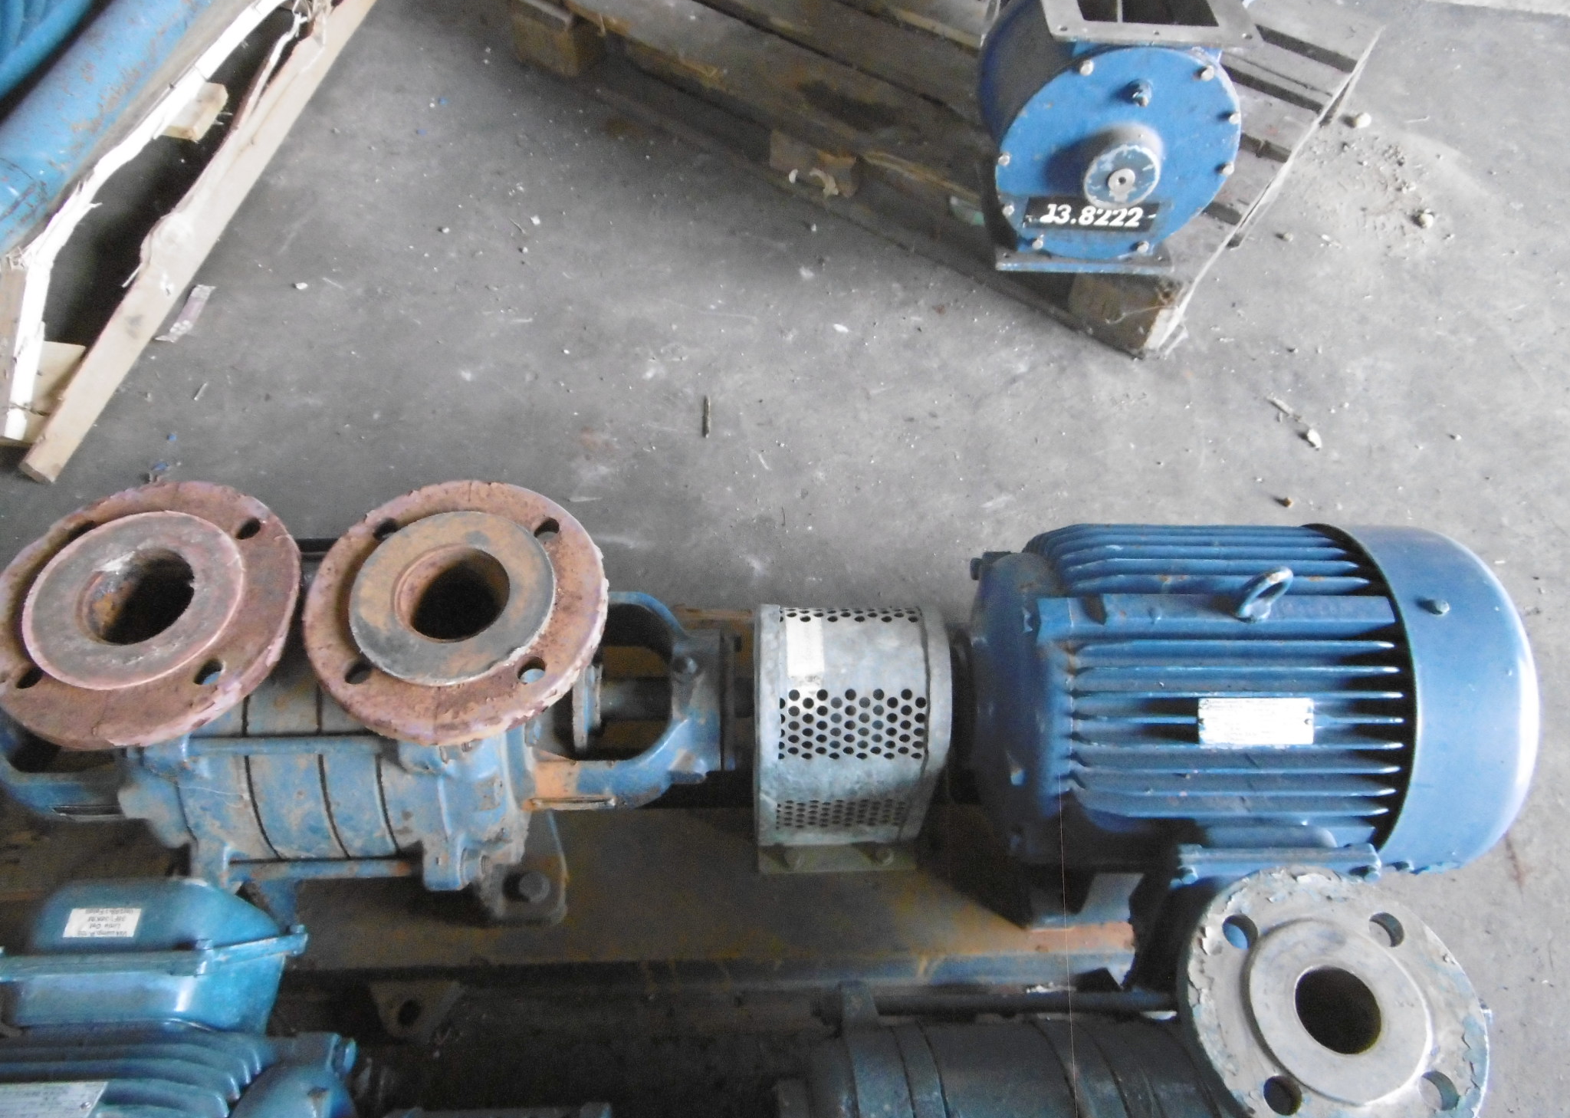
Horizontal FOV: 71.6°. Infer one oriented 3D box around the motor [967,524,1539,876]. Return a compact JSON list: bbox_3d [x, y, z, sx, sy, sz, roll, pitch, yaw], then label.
[{"bbox_3d":[0.325,0.117,0.865,0.405,0.285,0.300,0,55,-1],"label":"motor"}]

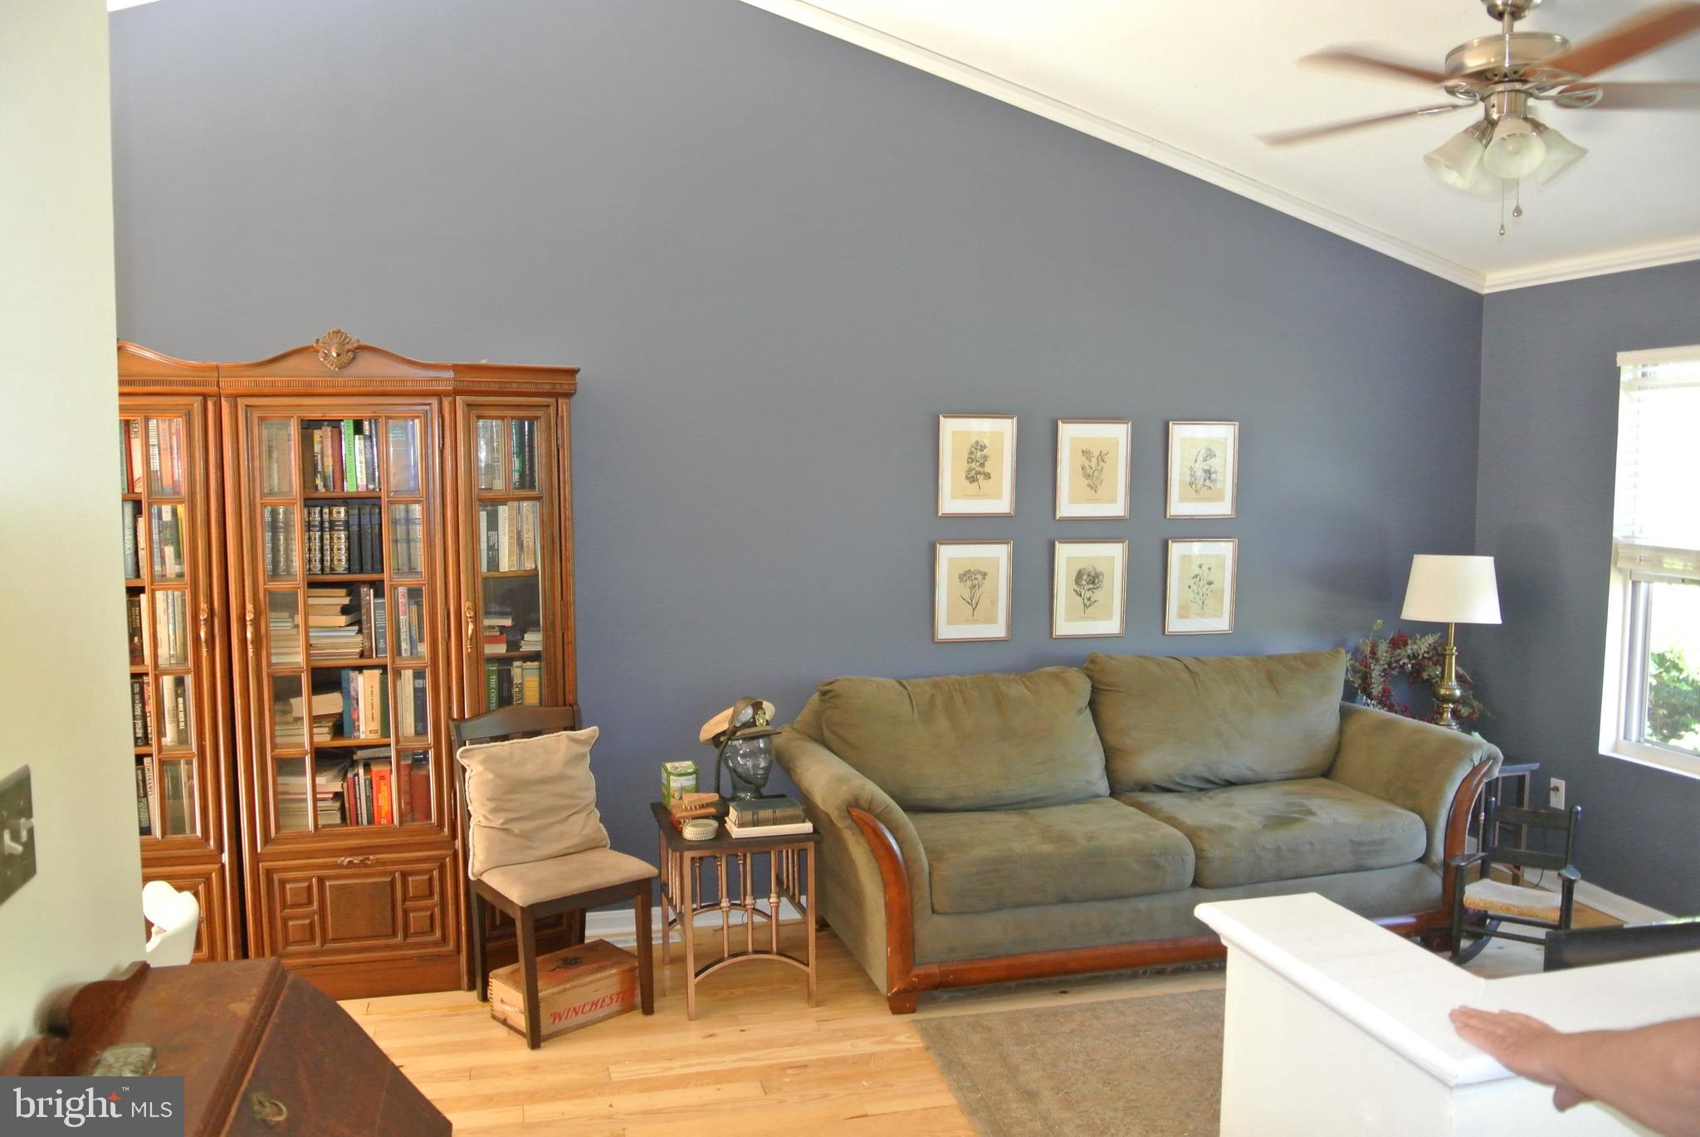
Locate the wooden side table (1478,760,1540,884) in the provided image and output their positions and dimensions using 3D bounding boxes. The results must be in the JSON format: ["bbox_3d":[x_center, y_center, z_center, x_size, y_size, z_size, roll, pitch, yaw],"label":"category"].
[{"bbox_3d":[2.255,0.962,4.811,0.415,0.550,0.465,-1,5,-14],"label":"wooden side table"}]

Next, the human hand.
[{"bbox_3d":[0.690,0.503,1.310,0.090,0.070,0.155,-2,6,-26],"label":"human hand"}]

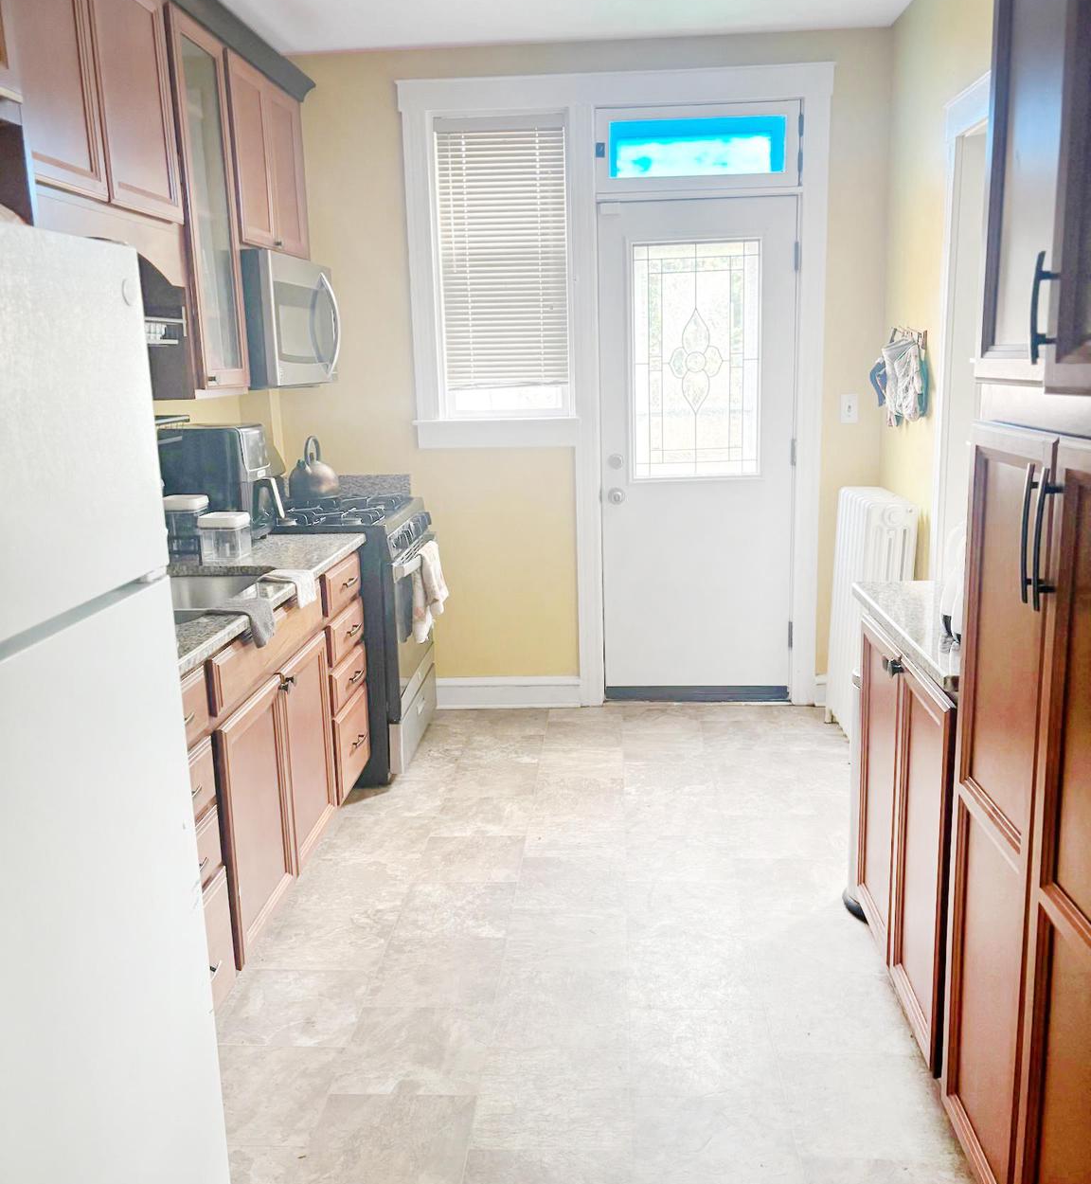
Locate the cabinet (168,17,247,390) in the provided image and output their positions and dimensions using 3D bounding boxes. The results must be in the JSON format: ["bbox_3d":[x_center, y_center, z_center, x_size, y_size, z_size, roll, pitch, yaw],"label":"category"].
[{"bbox_3d":[-1.120,-1.096,3.172,0.320,1.040,0.425,-1,12,4],"label":"cabinet"}]

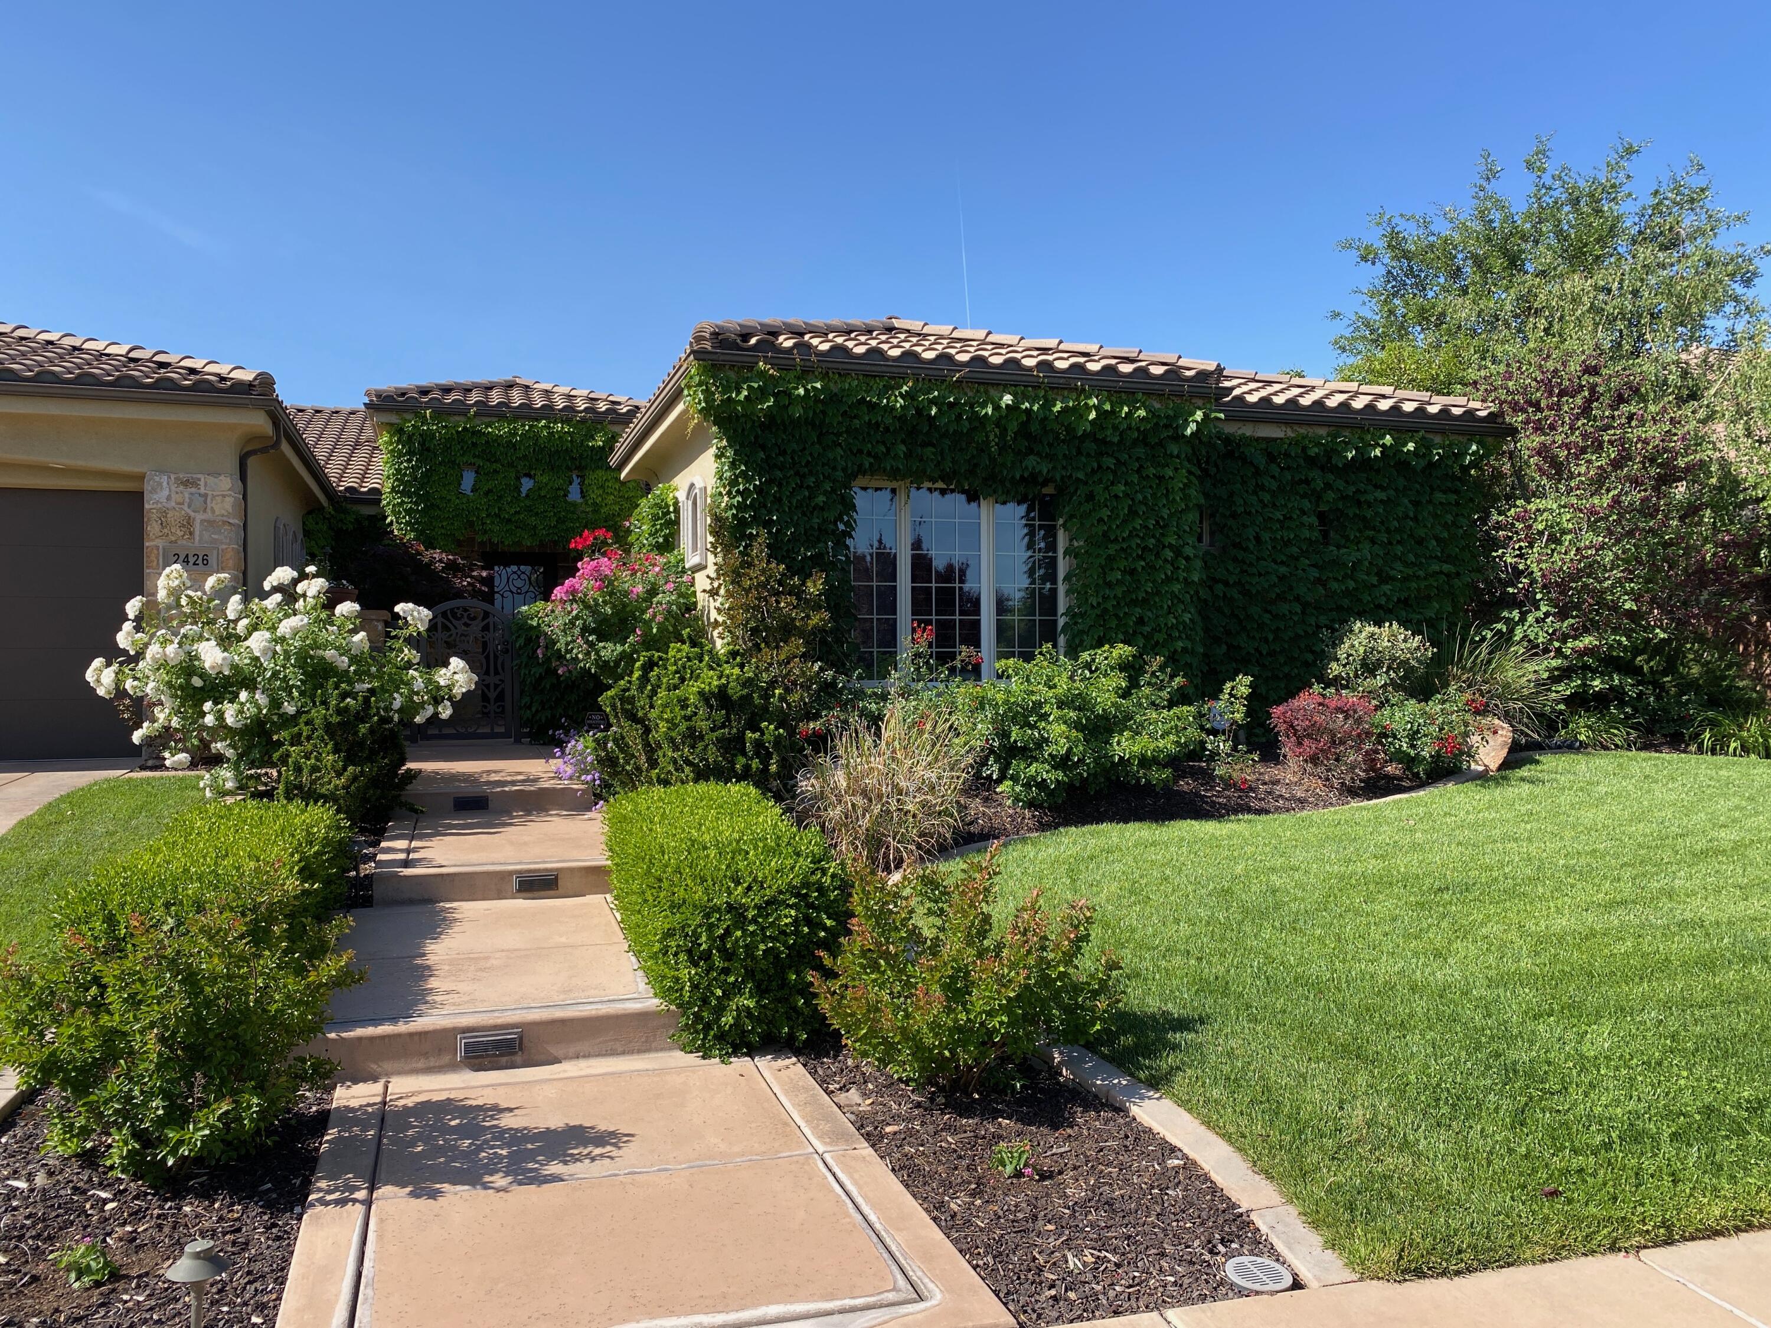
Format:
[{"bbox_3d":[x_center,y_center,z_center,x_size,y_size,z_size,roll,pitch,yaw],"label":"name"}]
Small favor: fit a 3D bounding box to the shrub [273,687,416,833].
[{"bbox_3d":[-3.600,0.605,8.900,0.920,0.950,0.920,0,0,-18],"label":"shrub"}]

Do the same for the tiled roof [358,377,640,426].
[{"bbox_3d":[-5.680,-3.910,20.300,4.100,1.050,3.700,0,0,-18],"label":"tiled roof"}]

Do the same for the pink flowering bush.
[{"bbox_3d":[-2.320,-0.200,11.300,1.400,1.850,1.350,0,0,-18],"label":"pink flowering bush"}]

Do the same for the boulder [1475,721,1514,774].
[{"bbox_3d":[5.200,0.690,11.450,0.440,0.470,0.400,0,0,-18],"label":"boulder"}]

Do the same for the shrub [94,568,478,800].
[{"bbox_3d":[-4.380,0.080,9.850,2.500,1.680,1.800,0,0,-18],"label":"shrub"}]

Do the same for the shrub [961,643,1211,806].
[{"bbox_3d":[1.450,0.425,9.850,1.700,1.120,1.450,0,0,-18],"label":"shrub"}]

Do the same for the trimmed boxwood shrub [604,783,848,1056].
[{"bbox_3d":[-0.780,1.045,5.850,0.780,0.840,1.900,0,0,-18],"label":"trimmed boxwood shrub"}]

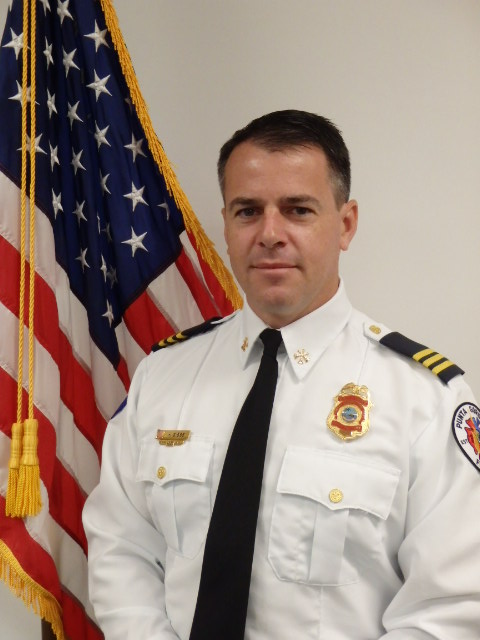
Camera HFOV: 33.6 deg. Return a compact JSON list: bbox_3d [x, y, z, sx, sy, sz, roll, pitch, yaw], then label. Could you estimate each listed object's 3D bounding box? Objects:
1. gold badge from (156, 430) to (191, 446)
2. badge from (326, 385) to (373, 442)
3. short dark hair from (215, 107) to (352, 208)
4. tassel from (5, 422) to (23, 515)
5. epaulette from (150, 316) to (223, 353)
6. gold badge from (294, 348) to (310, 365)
[{"bbox_3d":[-0.085,0.149,1.000,0.059,0.020,0.006,3,-10,40],"label":"gold badge"},{"bbox_3d":[0.123,0.103,0.895,0.050,0.067,0.010,2,-12,18],"label":"badge"},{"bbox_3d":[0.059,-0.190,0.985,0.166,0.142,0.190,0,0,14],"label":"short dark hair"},{"bbox_3d":[-0.332,0.221,1.170,0.031,0.138,0.030,0,0,0],"label":"tassel"},{"bbox_3d":[-0.071,0.021,1.080,0.094,0.023,0.053,-27,-16,22],"label":"epaulette"},{"bbox_3d":[0.073,0.043,0.925,0.019,0.019,0.005,2,-15,12],"label":"gold badge"}]

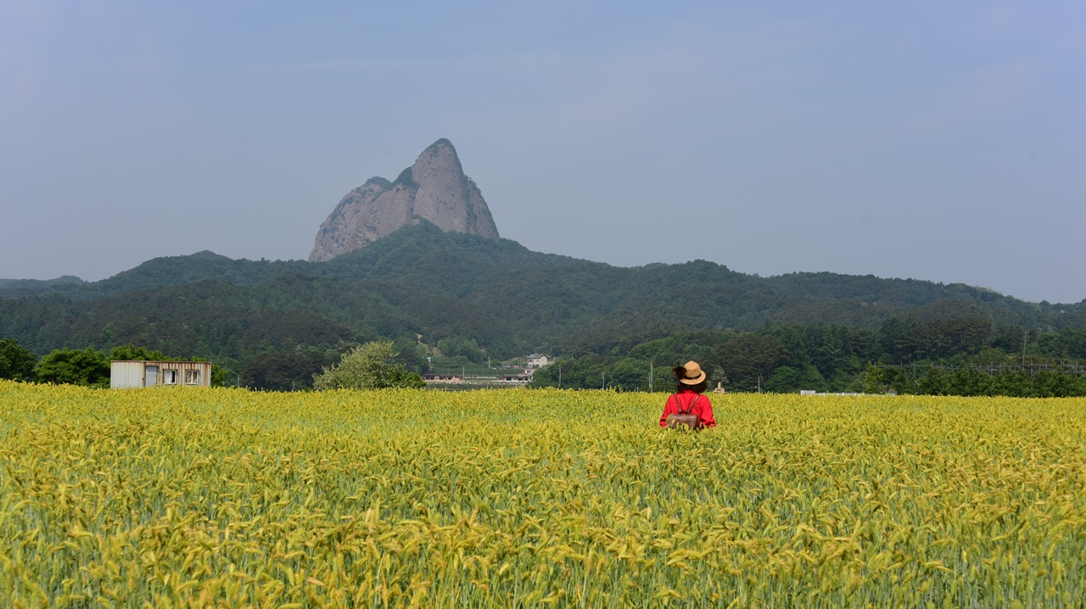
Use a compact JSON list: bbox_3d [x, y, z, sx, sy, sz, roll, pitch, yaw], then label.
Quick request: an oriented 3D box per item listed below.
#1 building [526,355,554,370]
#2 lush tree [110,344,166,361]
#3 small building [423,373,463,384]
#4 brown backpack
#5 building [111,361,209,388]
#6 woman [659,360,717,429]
[{"bbox_3d":[-1.380,31.520,720.000,9.500,7.800,8.000,-2,-4,38],"label":"building"},{"bbox_3d":[-28.626,4.656,94.000,4.300,4.200,4.000,2,-3,-17],"label":"lush tree"},{"bbox_3d":[-48.811,36.183,650.000,19.500,4.000,8.000,1,-3,2],"label":"small building"},{"bbox_3d":[1.430,1.121,13.600,0.330,0.400,0.180,0,-3,10],"label":"brown backpack"},{"bbox_3d":[-24.051,4.908,83.868,2.700,2.600,6.000,-1,-4,26],"label":"building"},{"bbox_3d":[1.494,1.415,13.752,0.570,1.660,0.360,0,-3,10],"label":"woman"}]

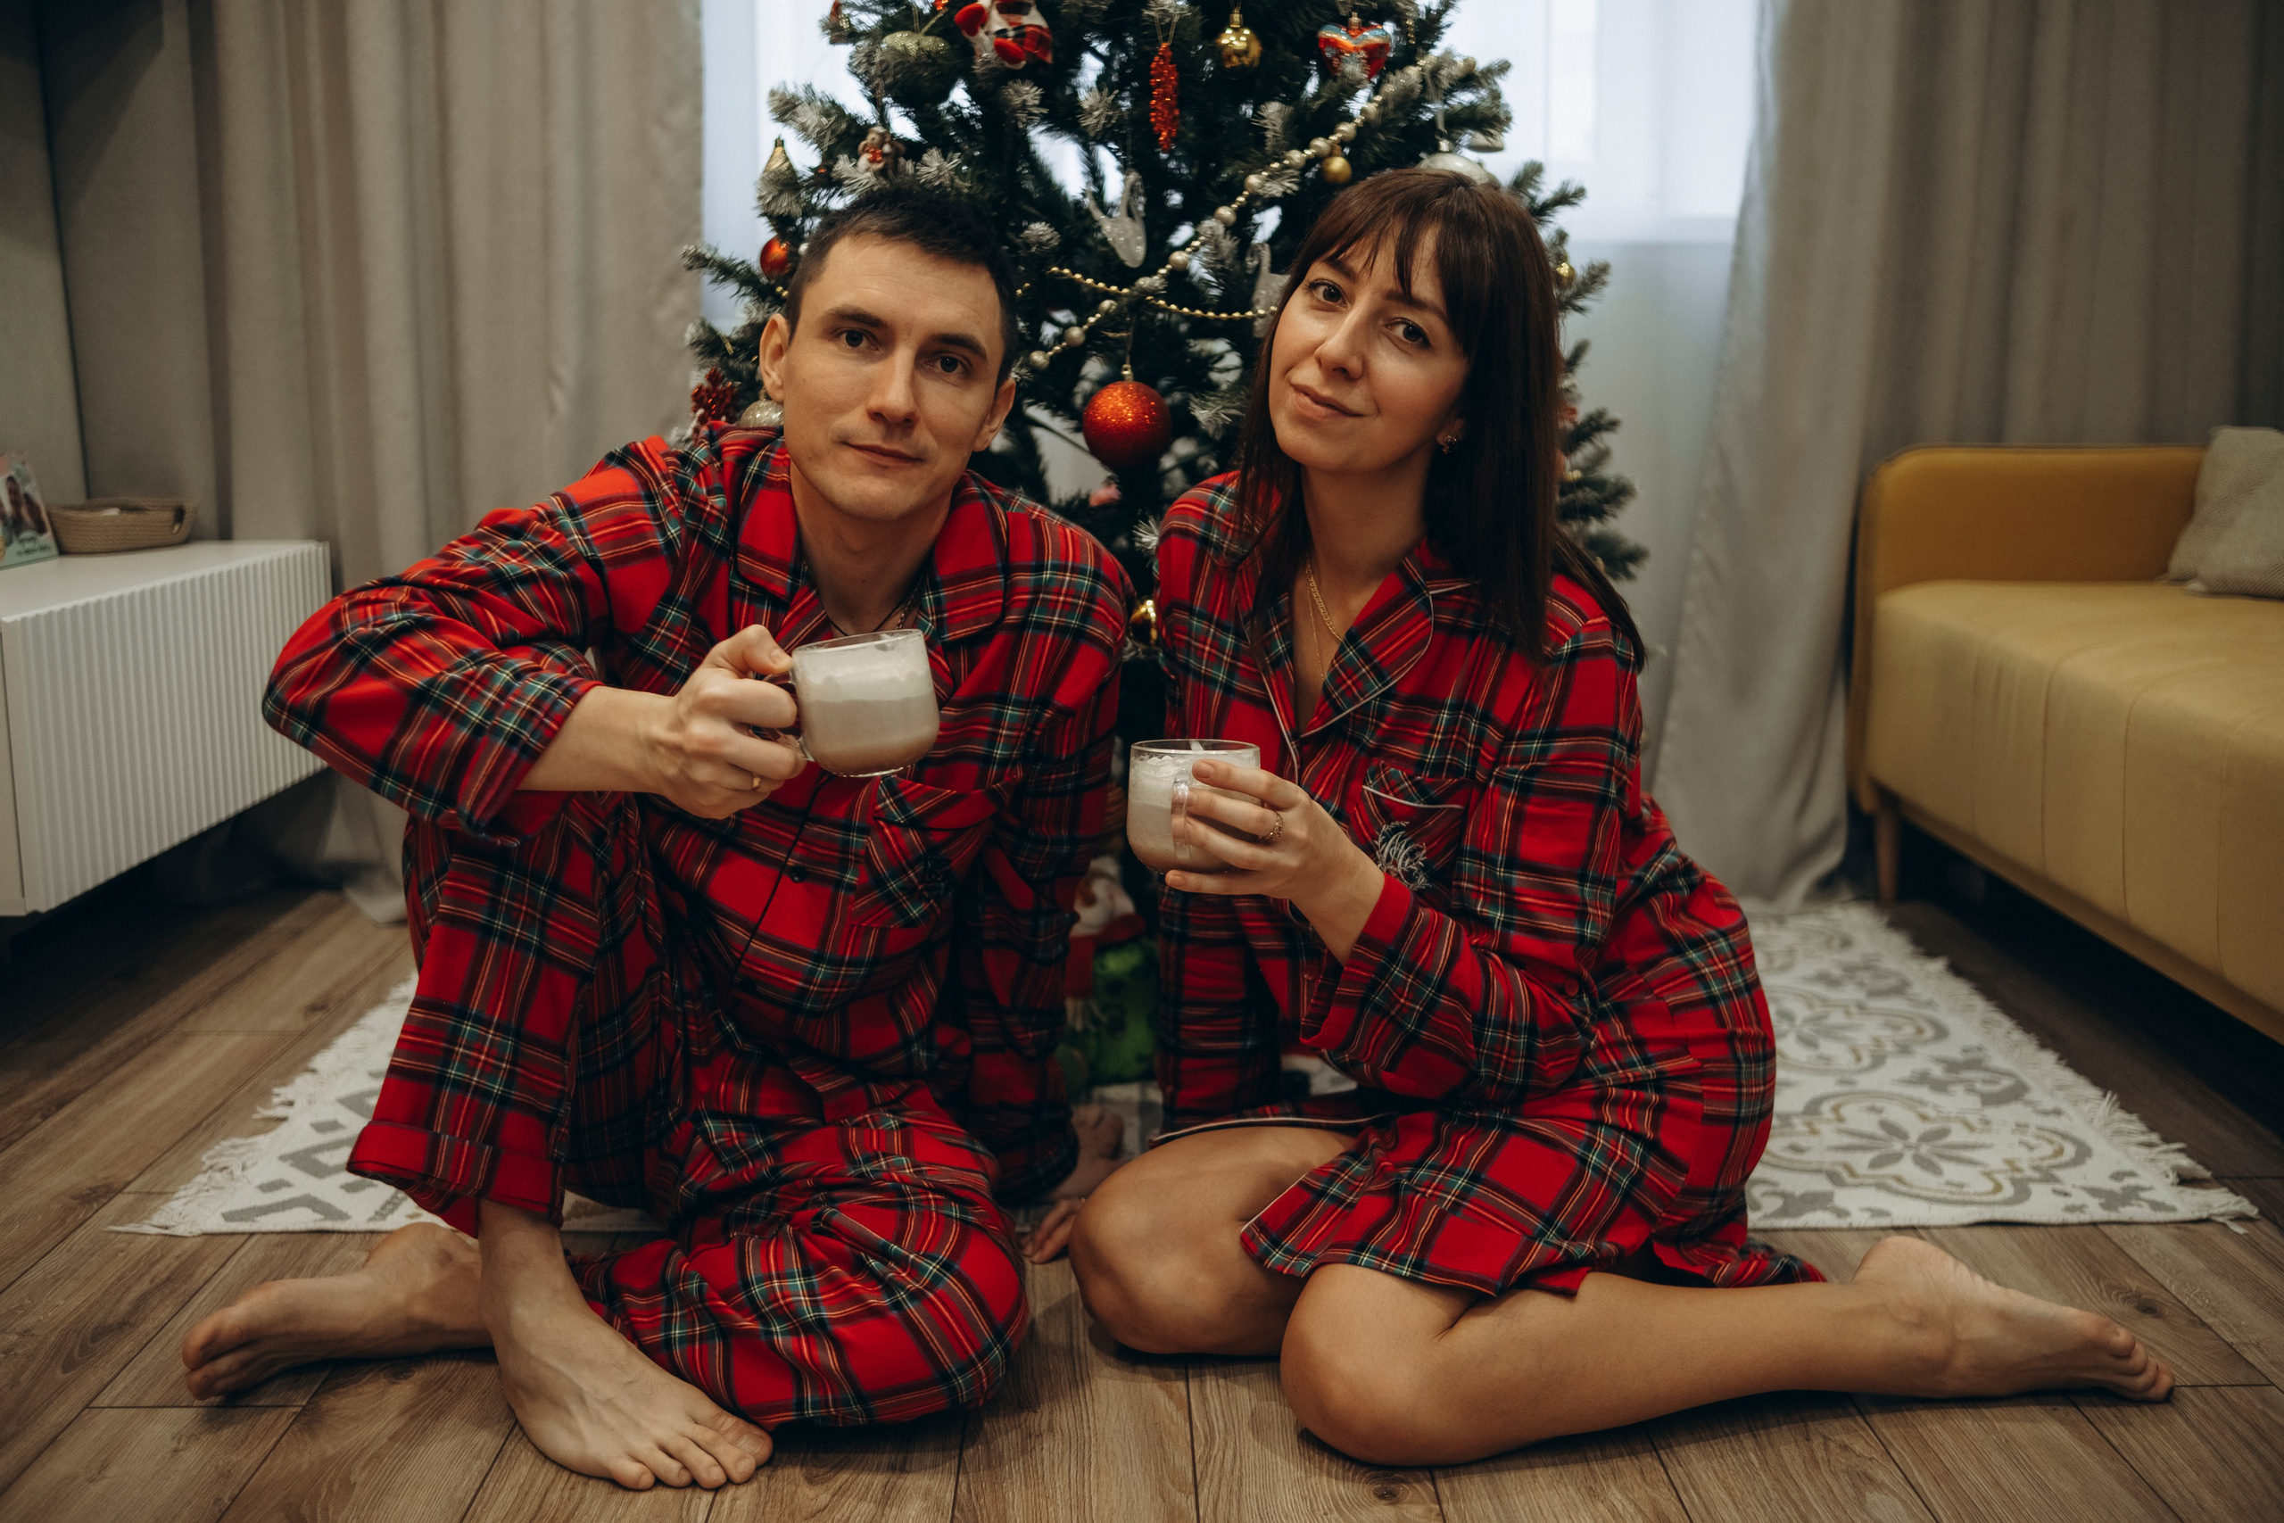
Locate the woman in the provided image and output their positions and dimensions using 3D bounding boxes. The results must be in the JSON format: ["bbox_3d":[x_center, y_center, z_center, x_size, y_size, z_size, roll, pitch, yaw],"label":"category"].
[{"bbox_3d":[0.309,0.005,1.612,0.850,0.868,0.654,6,12,30],"label":"woman"}]

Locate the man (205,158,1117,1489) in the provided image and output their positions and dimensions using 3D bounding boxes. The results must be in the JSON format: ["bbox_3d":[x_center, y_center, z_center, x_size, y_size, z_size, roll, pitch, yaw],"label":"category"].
[{"bbox_3d":[-0.342,0.002,1.674,0.671,0.852,0.605,-1,11,-3],"label":"man"}]

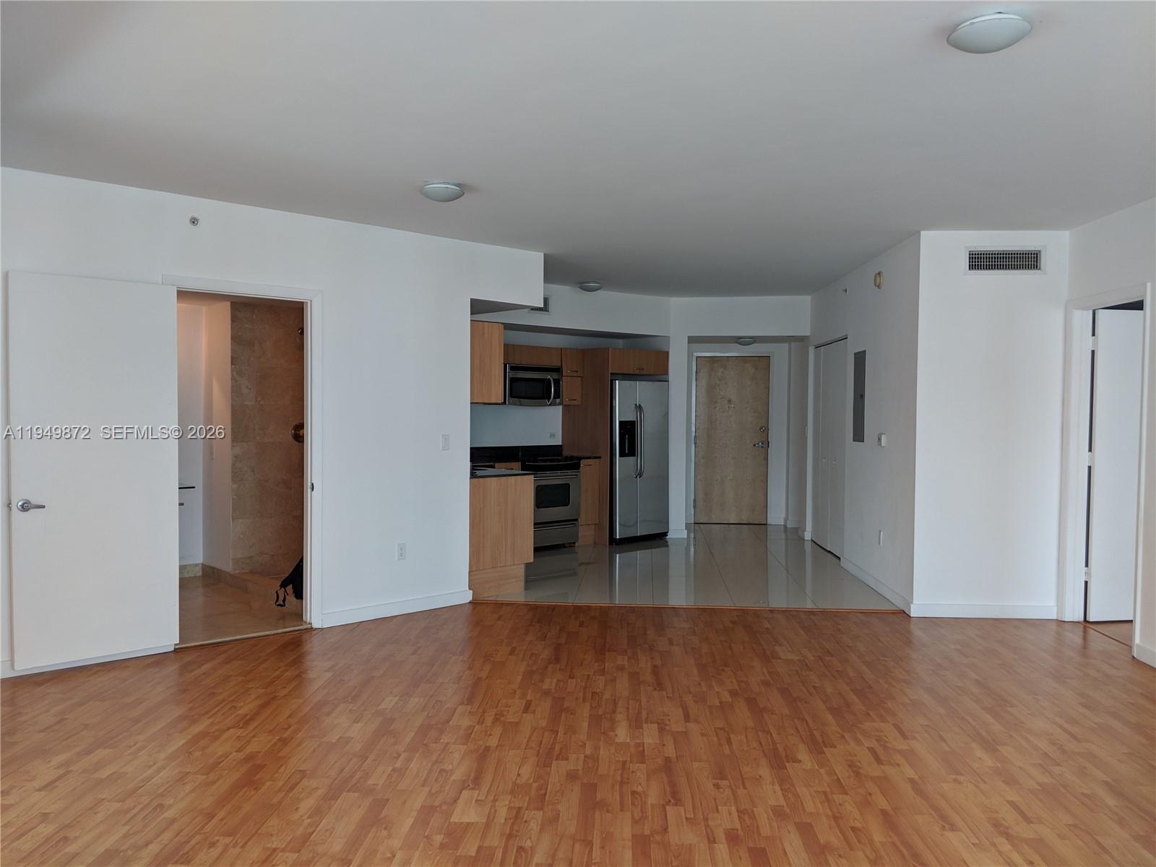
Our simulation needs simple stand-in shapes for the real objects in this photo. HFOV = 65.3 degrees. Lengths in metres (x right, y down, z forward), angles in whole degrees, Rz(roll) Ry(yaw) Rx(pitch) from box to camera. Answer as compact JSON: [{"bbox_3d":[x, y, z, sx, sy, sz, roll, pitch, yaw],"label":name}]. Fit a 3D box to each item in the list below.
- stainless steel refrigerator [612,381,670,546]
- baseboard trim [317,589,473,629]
[{"bbox_3d":[0.443,0.304,10.068,0.885,1.758,0.795,-1,2,-42],"label":"stainless steel refrigerator"},{"bbox_3d":[-1.248,1.241,6.413,1.206,0.088,0.015,-1,2,-42],"label":"baseboard trim"}]

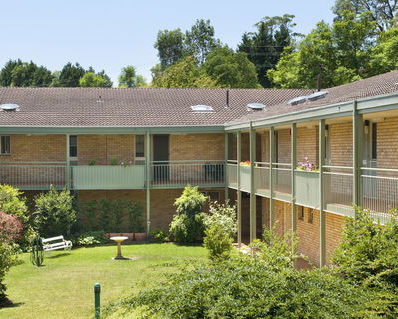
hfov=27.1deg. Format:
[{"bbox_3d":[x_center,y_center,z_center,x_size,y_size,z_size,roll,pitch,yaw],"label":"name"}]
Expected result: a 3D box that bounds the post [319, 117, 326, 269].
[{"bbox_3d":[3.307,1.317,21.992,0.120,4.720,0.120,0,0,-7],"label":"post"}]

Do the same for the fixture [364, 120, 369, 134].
[{"bbox_3d":[4.613,-0.874,22.700,0.150,0.410,0.140,0,0,-7],"label":"fixture"}]

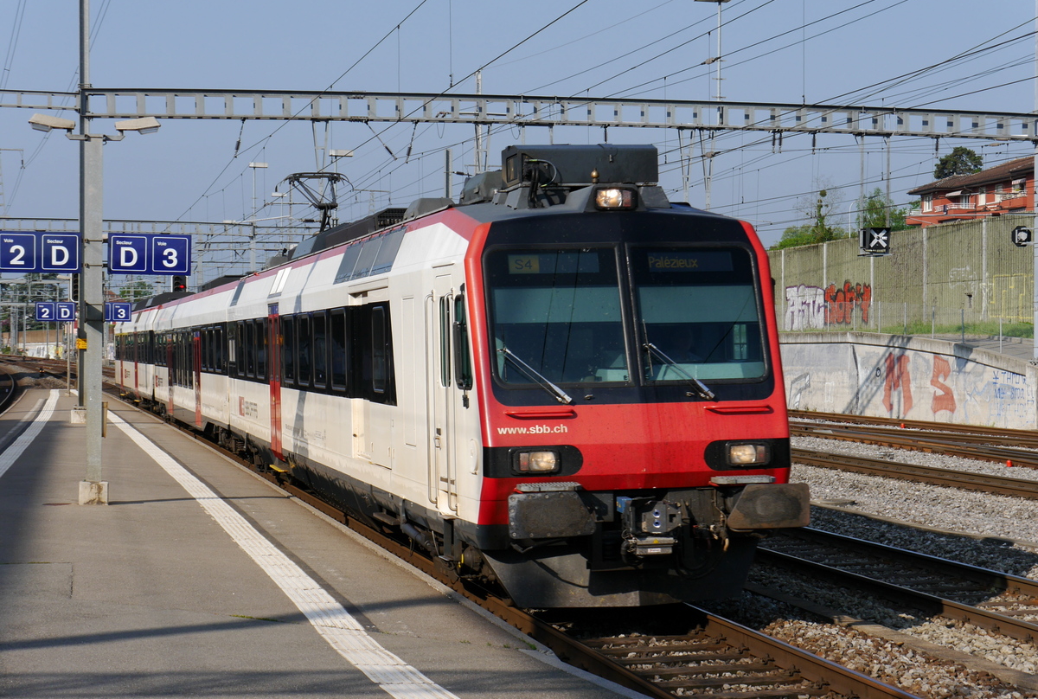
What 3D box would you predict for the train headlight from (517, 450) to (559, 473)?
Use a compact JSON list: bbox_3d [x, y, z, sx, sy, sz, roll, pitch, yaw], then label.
[{"bbox_3d":[0.158,0.911,17.550,0.330,0.180,0.130,-1,0,-12],"label":"train headlight"}]

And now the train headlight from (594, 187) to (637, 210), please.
[{"bbox_3d":[0.824,-1.290,18.450,0.345,0.185,0.160,-1,0,-12],"label":"train headlight"}]

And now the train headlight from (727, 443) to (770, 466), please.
[{"bbox_3d":[1.909,0.874,17.950,0.340,0.180,0.130,-1,0,-12],"label":"train headlight"}]

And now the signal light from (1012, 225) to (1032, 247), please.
[{"bbox_3d":[13.652,-3.087,58.600,0.570,0.570,0.320,0,0,-13],"label":"signal light"}]

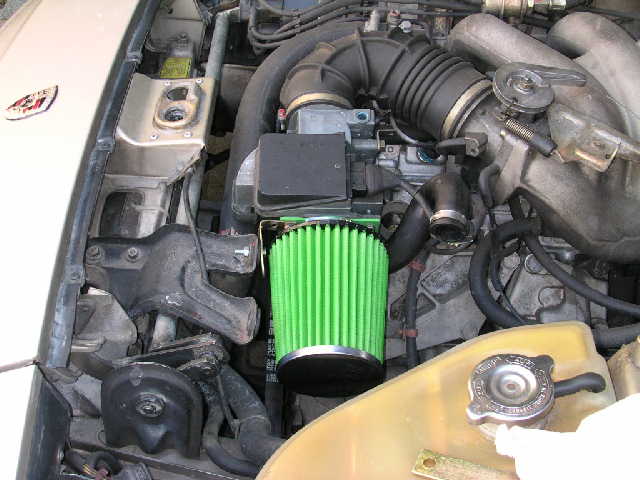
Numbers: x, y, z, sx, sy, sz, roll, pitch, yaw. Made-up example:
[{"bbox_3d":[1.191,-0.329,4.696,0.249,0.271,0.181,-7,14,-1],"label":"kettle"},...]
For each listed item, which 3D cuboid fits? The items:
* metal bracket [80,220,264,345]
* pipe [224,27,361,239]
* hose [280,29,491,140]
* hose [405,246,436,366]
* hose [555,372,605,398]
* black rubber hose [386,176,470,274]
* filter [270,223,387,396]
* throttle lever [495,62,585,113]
[{"bbox_3d":[-0.156,0.049,0.950,0.168,0.065,0.105,0,46,0],"label":"metal bracket"},{"bbox_3d":[-0.031,-0.144,1.150,0.170,0.085,0.300,0,46,0],"label":"pipe"},{"bbox_3d":[0.077,-0.185,1.080,0.235,0.085,0.095,0,46,0],"label":"hose"},{"bbox_3d":[0.118,0.078,1.060,0.027,0.145,0.018,12,7,0],"label":"hose"},{"bbox_3d":[0.210,0.117,0.730,0.041,0.017,0.014,0,46,0],"label":"hose"},{"bbox_3d":[0.123,-0.022,1.040,0.095,0.085,0.075,0,46,0],"label":"black rubber hose"},{"bbox_3d":[0.011,0.073,0.943,0.130,0.130,0.145,0,58,0],"label":"filter"},{"bbox_3d":[0.250,-0.172,1.030,0.104,0.020,0.060,-1,52,1],"label":"throttle lever"}]

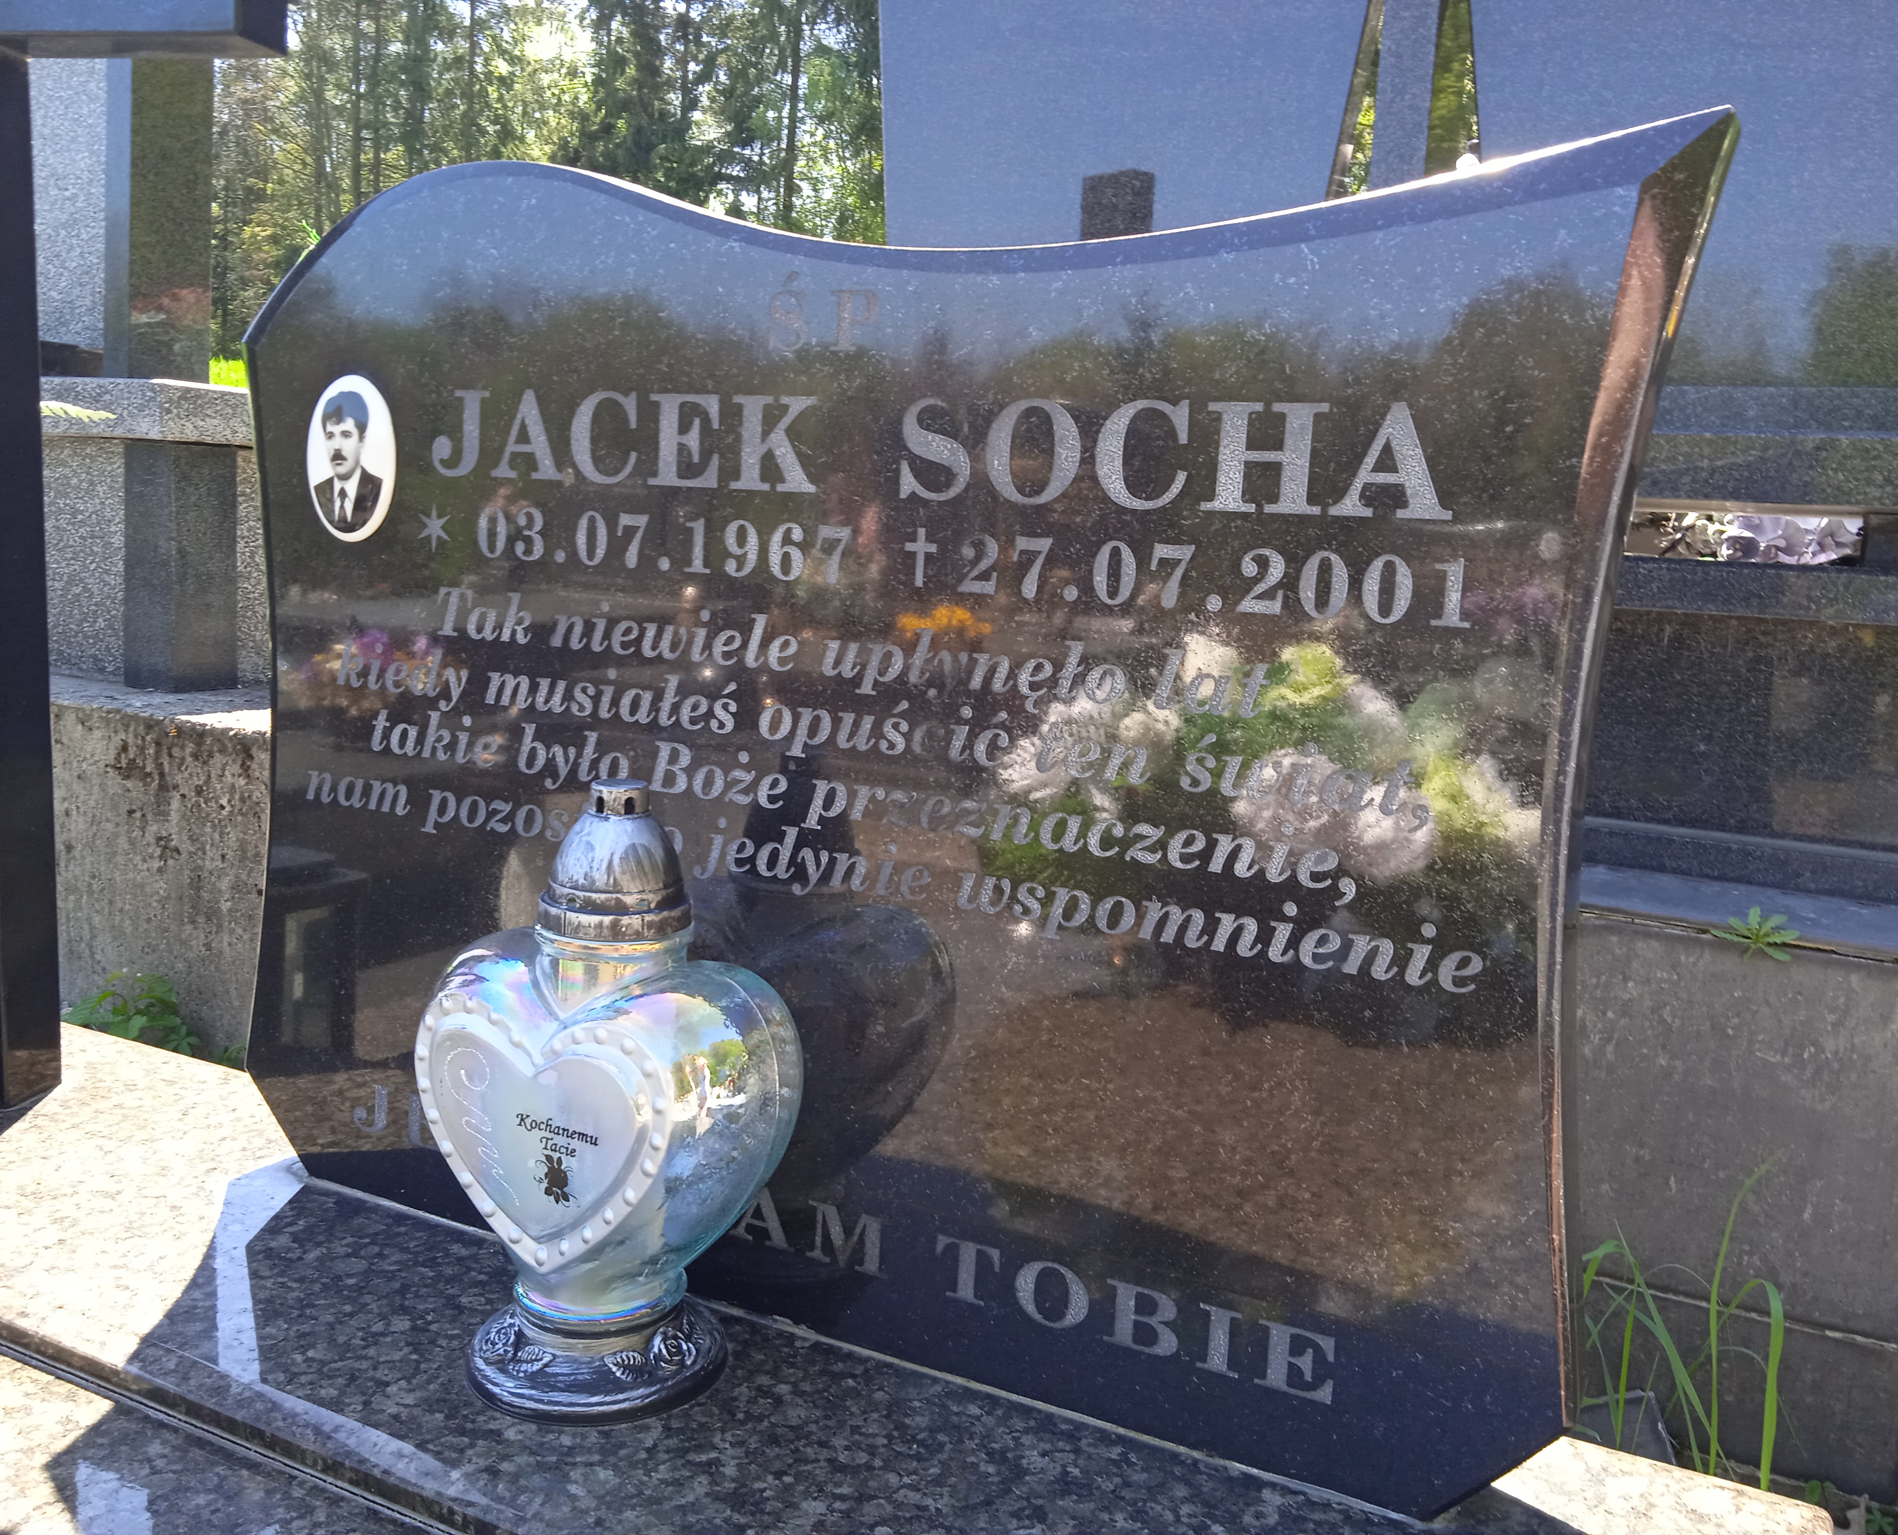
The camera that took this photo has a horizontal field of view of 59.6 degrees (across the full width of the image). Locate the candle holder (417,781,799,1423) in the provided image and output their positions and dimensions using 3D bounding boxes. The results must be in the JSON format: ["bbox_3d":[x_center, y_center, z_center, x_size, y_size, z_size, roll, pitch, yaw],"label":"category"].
[{"bbox_3d":[-0.208,0.190,1.015,0.229,0.367,0.162,7,10,21],"label":"candle holder"}]

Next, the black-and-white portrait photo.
[{"bbox_3d":[-0.427,-0.218,1.174,0.087,0.118,0.009,7,10,26],"label":"black-and-white portrait photo"}]

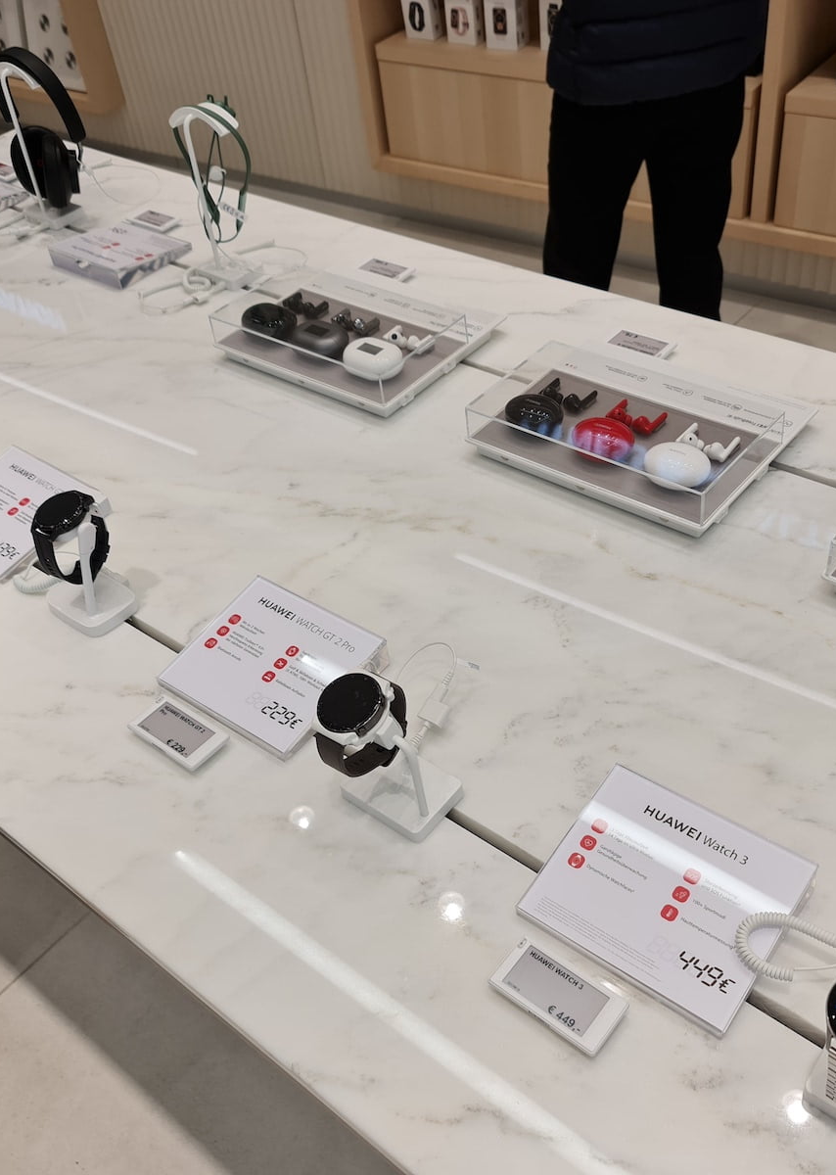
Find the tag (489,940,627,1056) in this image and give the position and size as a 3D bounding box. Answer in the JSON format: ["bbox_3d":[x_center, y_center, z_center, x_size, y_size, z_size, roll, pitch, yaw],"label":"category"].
[{"bbox_3d":[0.087,0.253,0.699,0.077,0.011,0.038,26,52,31],"label":"tag"}]

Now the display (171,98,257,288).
[{"bbox_3d":[-0.240,-0.496,1.403,0.105,0.220,0.100,26,52,31],"label":"display"}]

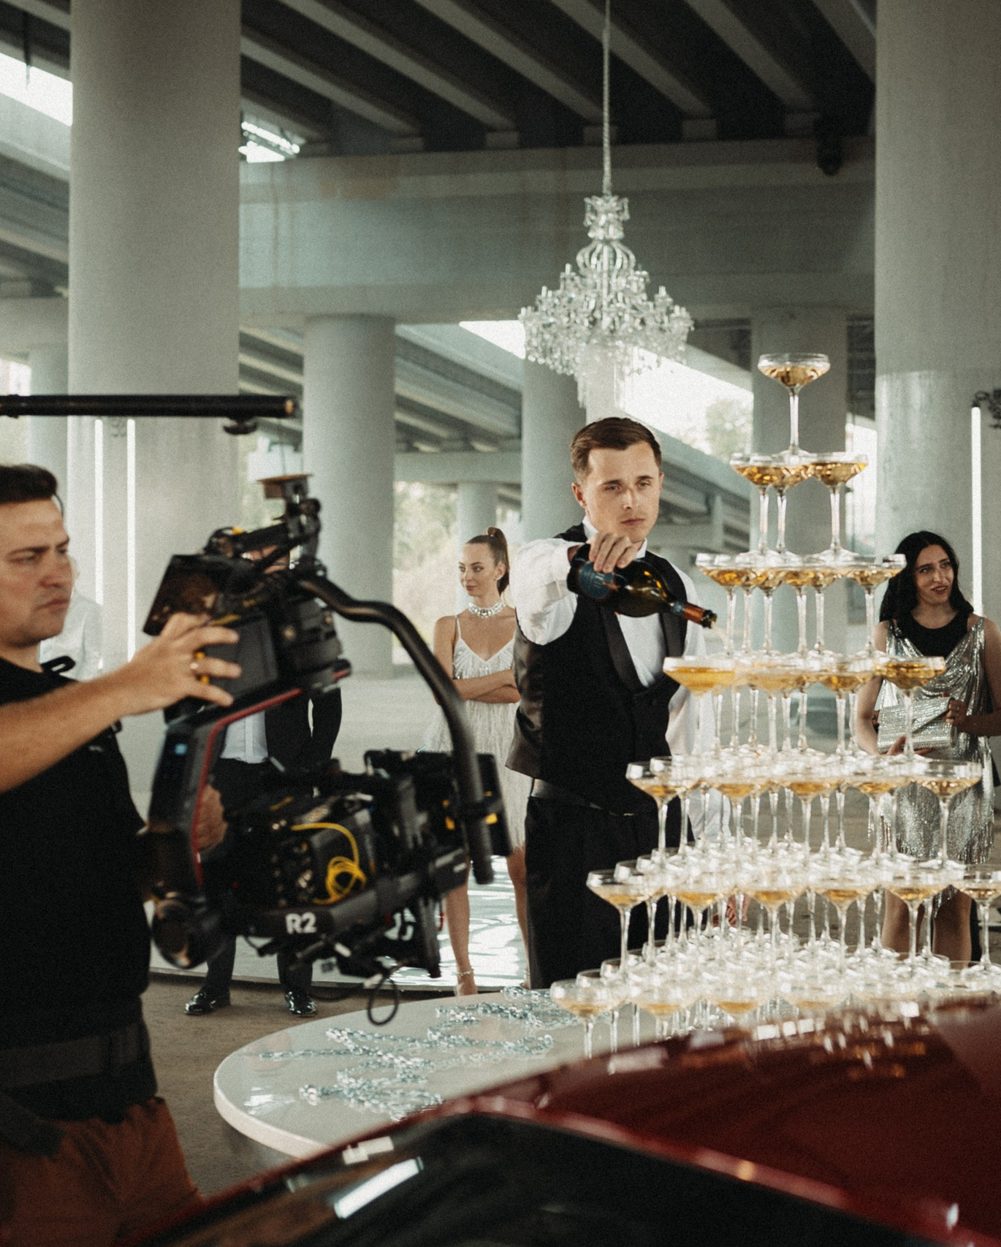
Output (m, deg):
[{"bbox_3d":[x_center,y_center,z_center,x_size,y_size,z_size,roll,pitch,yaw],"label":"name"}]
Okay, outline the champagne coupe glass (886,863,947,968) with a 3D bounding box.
[{"bbox_3d":[0.634,0.449,3.190,0.113,0.162,0.113,0,1,0],"label":"champagne coupe glass"}]

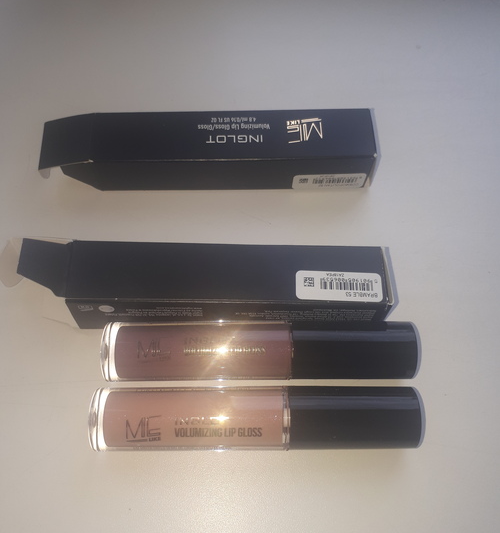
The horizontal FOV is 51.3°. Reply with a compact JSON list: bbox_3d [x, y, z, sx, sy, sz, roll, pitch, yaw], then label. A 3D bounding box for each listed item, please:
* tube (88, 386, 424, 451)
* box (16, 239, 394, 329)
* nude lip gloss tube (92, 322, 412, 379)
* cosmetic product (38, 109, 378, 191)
[{"bbox_3d":[0.003,0.046,0.159,0.098,0.018,0.018,1,66,-4],"label":"tube"},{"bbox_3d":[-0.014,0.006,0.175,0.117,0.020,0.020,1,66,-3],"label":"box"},{"bbox_3d":[0.004,0.027,0.168,0.098,0.018,0.018,0,66,-4],"label":"nude lip gloss tube"},{"bbox_3d":[-0.014,-0.043,0.196,0.119,0.020,0.020,-2,66,-5],"label":"cosmetic product"}]

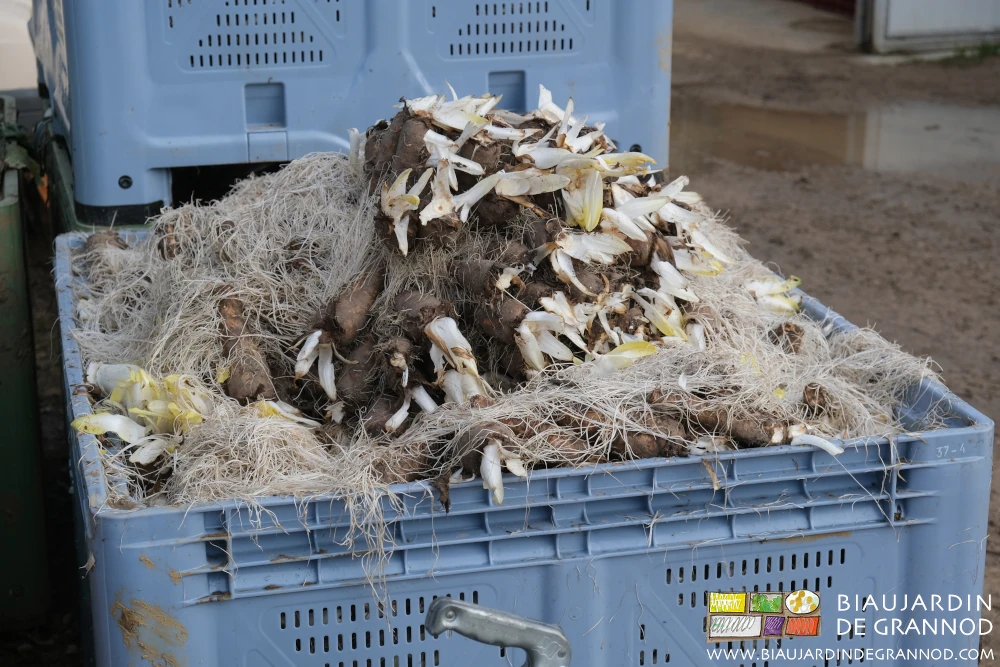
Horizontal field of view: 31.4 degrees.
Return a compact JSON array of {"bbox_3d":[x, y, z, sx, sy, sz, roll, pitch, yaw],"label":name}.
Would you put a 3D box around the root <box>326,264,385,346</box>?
[{"bbox_3d":[-0.175,-0.039,2.243,0.047,0.045,0.148,4,40,14],"label":"root"}]

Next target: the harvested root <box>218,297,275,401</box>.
[{"bbox_3d":[-0.308,0.016,2.125,0.054,0.051,0.168,-5,42,-14],"label":"harvested root"}]

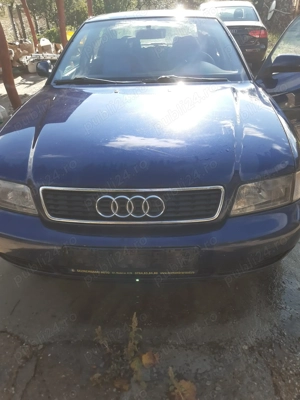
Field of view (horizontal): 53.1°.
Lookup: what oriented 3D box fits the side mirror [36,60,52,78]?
[{"bbox_3d":[-0.830,-1.056,2.422,0.180,0.135,0.130,4,30,7],"label":"side mirror"}]

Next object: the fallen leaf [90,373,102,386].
[{"bbox_3d":[-0.221,0.743,1.243,0.052,0.020,0.055,1,30,2],"label":"fallen leaf"}]

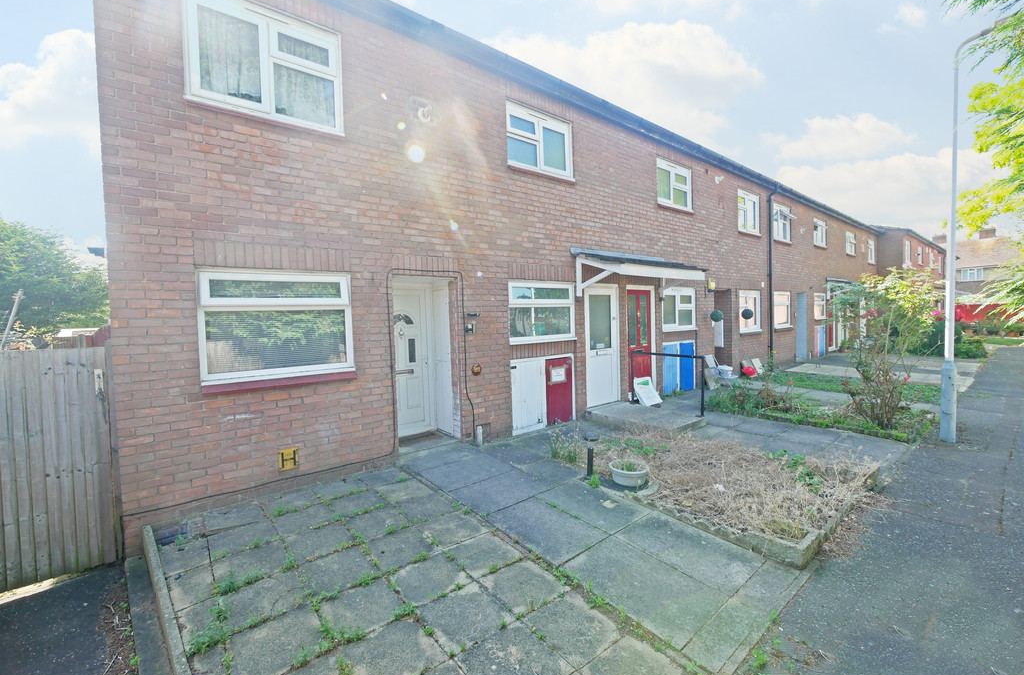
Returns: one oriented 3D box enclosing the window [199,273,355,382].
[{"bbox_3d":[-2.216,-0.121,4.023,1.310,1.030,0.100,-3,3,-38],"label":"window"}]

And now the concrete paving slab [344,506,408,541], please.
[{"bbox_3d":[-1.129,1.582,3.510,0.430,0.050,0.450,-3,4,-38],"label":"concrete paving slab"}]

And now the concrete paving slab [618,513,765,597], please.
[{"bbox_3d":[1.327,1.619,3.156,0.600,0.050,0.910,-4,5,-38],"label":"concrete paving slab"}]

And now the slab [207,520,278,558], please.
[{"bbox_3d":[-2.109,1.597,3.261,0.445,0.050,0.450,-3,5,-39],"label":"slab"}]

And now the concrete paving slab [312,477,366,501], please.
[{"bbox_3d":[-1.716,1.548,4.168,0.440,0.050,0.410,-3,4,-38],"label":"concrete paving slab"}]

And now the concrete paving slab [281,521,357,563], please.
[{"bbox_3d":[-1.454,1.598,3.213,0.450,0.050,0.440,-3,5,-39],"label":"concrete paving slab"}]

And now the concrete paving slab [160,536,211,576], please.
[{"bbox_3d":[-2.373,1.611,3.026,0.260,0.050,0.450,-3,5,-39],"label":"concrete paving slab"}]

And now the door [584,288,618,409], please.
[{"bbox_3d":[1.555,0.119,7.120,0.860,2.040,0.070,-3,2,-37],"label":"door"}]

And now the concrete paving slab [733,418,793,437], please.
[{"bbox_3d":[3.651,1.320,6.004,0.900,0.050,0.580,-4,5,-39],"label":"concrete paving slab"}]

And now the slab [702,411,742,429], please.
[{"bbox_3d":[3.501,1.377,6.833,0.910,0.050,0.600,-3,5,-40],"label":"slab"}]

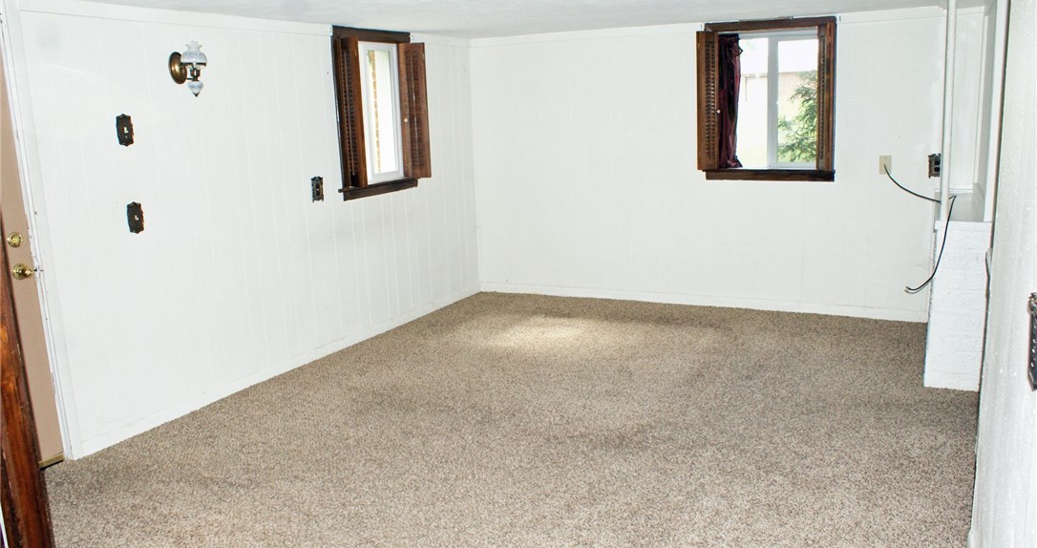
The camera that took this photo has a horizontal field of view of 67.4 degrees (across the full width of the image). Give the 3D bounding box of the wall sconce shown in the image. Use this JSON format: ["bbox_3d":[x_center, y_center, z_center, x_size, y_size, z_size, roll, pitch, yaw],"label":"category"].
[{"bbox_3d":[-1.664,-1.037,3.945,0.185,0.272,0.125,5,14,29],"label":"wall sconce"}]

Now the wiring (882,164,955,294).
[{"bbox_3d":[2.351,-0.302,4.601,0.360,0.580,1.150,4,13,25],"label":"wiring"}]

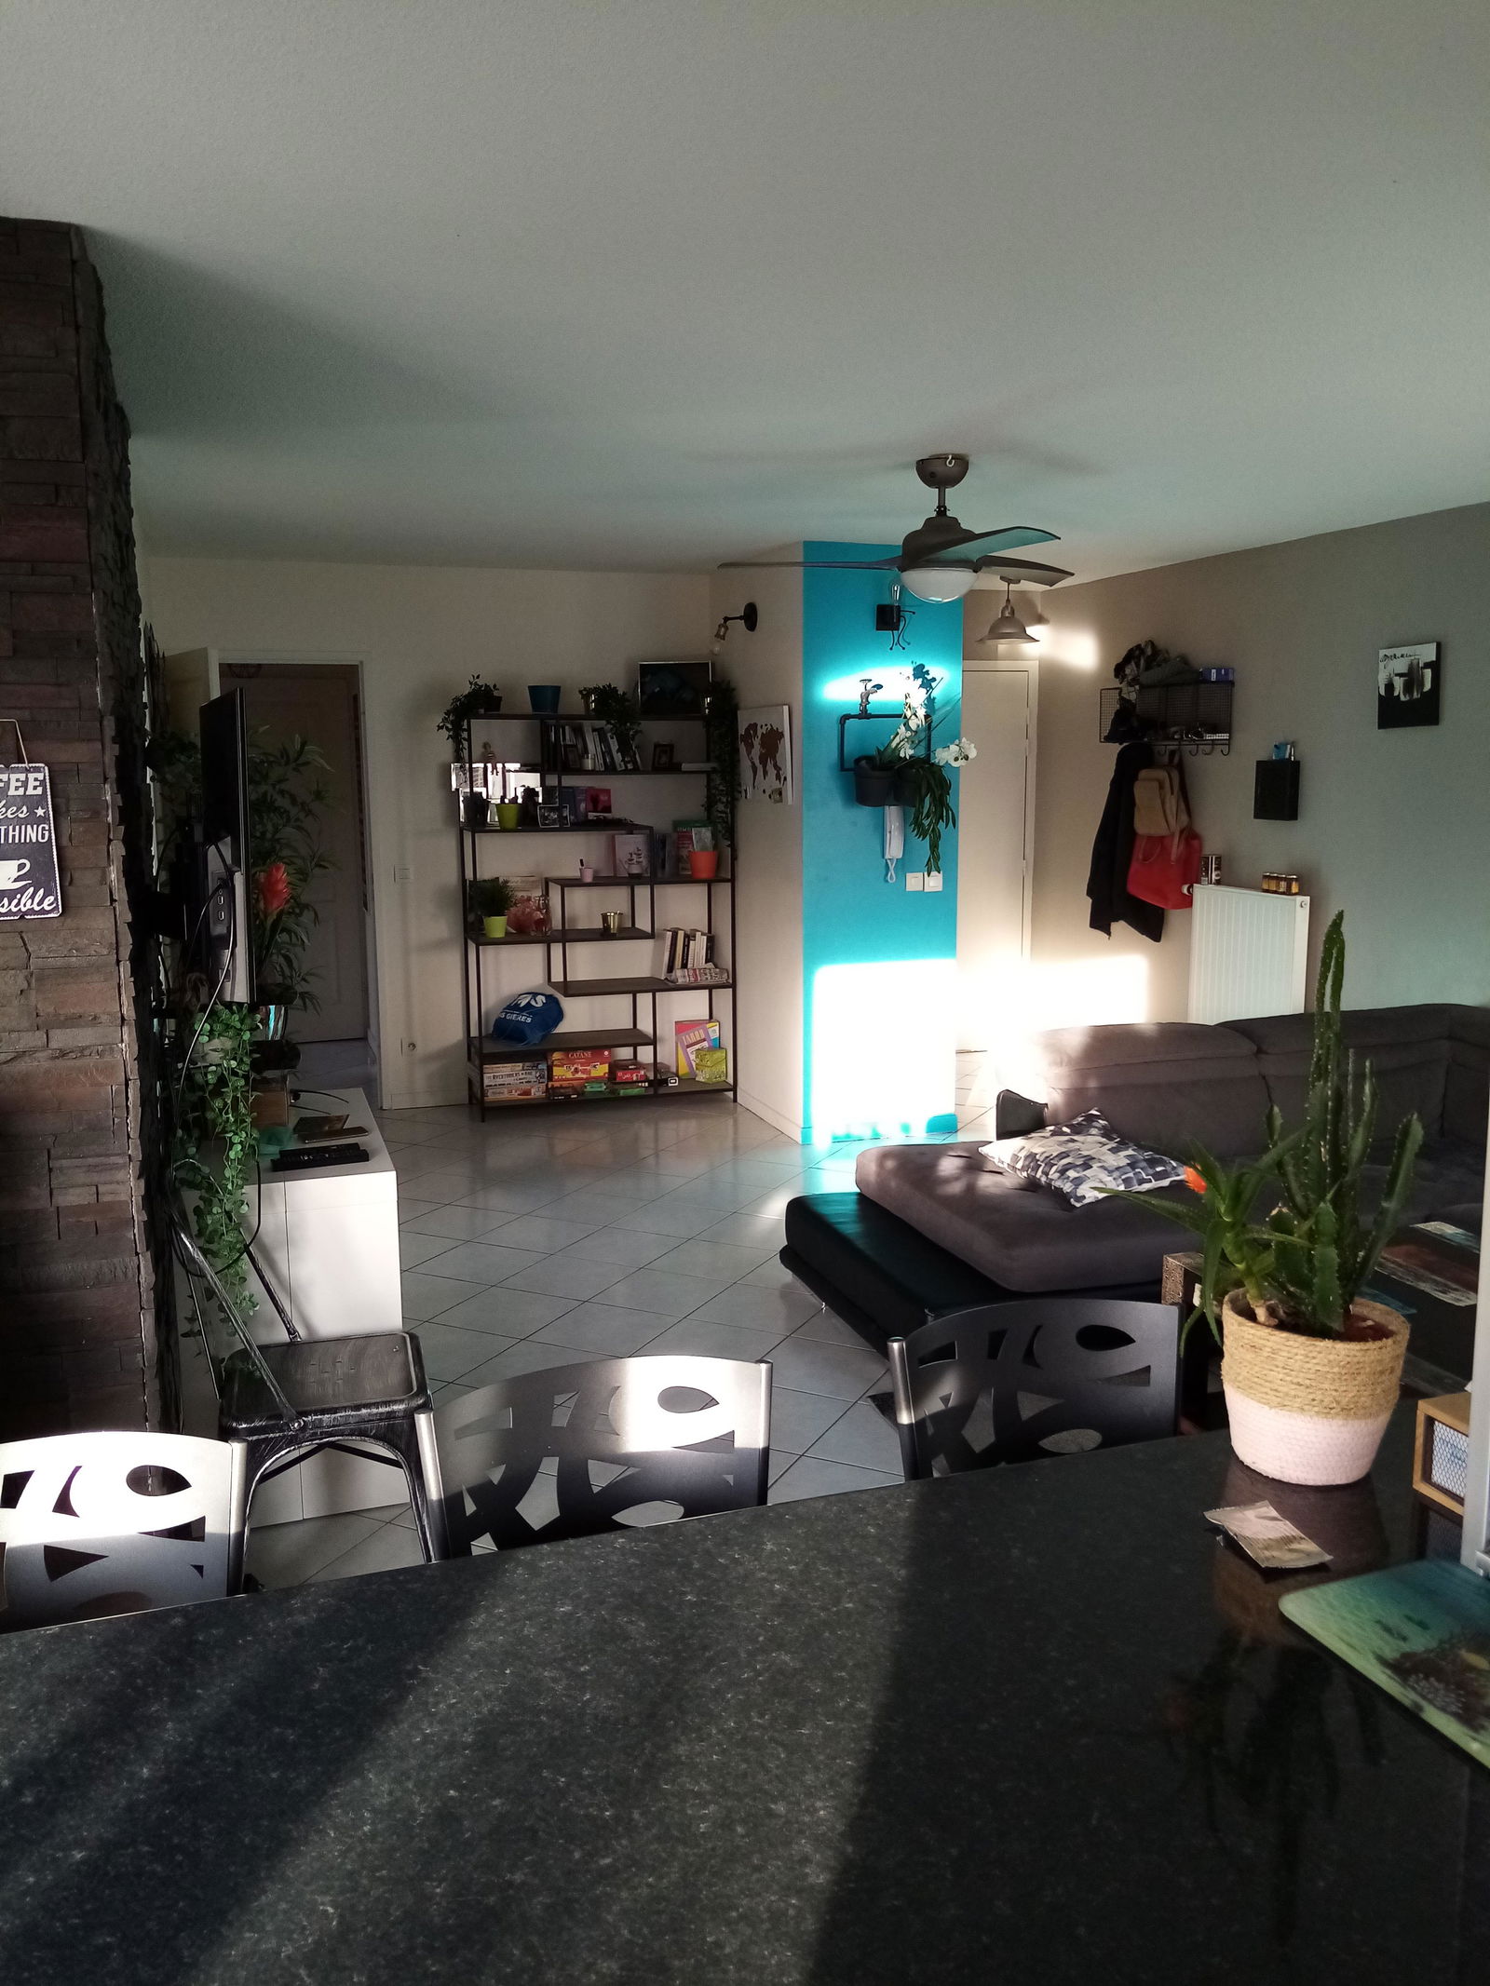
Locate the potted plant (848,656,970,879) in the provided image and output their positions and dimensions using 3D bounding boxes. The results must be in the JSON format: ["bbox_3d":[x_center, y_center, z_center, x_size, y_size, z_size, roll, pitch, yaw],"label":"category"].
[{"bbox_3d":[0.689,-0.915,6.133,0.530,0.830,0.300,-3,9,-18],"label":"potted plant"}]

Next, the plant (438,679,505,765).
[{"bbox_3d":[-1.233,-1.230,6.736,0.290,0.380,0.260,-3,9,-18],"label":"plant"}]

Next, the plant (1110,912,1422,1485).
[{"bbox_3d":[0.531,0.196,1.514,0.310,0.546,0.270,3,9,20],"label":"plant"}]

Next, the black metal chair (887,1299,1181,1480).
[{"bbox_3d":[0.427,0.888,1.642,0.420,0.940,0.500,-3,9,-18],"label":"black metal chair"}]

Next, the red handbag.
[{"bbox_3d":[1.891,-0.563,6.720,0.160,0.380,0.340,-3,9,-18],"label":"red handbag"}]

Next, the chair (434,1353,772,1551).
[{"bbox_3d":[-0.082,0.916,1.473,0.420,0.940,0.500,-3,9,-18],"label":"chair"}]

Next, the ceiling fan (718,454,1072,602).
[{"bbox_3d":[0.463,-1.367,4.418,1.130,0.420,1.240,1,9,12],"label":"ceiling fan"}]

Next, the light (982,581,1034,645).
[{"bbox_3d":[1.288,-1.865,7.304,0.260,0.300,0.260,0,9,0],"label":"light"}]

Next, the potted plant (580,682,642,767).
[{"bbox_3d":[-0.617,-1.234,6.859,0.280,0.380,0.270,-3,9,-18],"label":"potted plant"}]

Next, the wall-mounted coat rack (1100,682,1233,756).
[{"bbox_3d":[1.874,-1.220,6.692,0.200,0.310,0.820,-3,9,-18],"label":"wall-mounted coat rack"}]

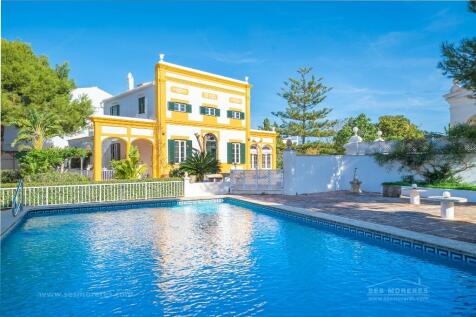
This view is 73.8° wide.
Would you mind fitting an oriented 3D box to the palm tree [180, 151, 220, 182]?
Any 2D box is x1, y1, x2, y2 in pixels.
[{"bbox_3d":[-2.130,0.610,18.000,2.270,2.150,2.270,0,-1,0],"label":"palm tree"}]

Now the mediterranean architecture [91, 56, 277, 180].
[{"bbox_3d":[-6.380,-2.630,29.900,17.600,9.200,11.000,1,-1,-42],"label":"mediterranean architecture"}]

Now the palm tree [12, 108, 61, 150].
[{"bbox_3d":[-12.000,-0.550,19.000,3.100,4.700,3.100,0,-1,0],"label":"palm tree"}]

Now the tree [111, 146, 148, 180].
[{"bbox_3d":[-6.160,0.550,18.000,2.150,2.450,2.150,0,-1,0],"label":"tree"}]

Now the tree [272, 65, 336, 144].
[{"bbox_3d":[7.550,-4.180,36.000,7.200,12.500,7.200,0,-1,0],"label":"tree"}]

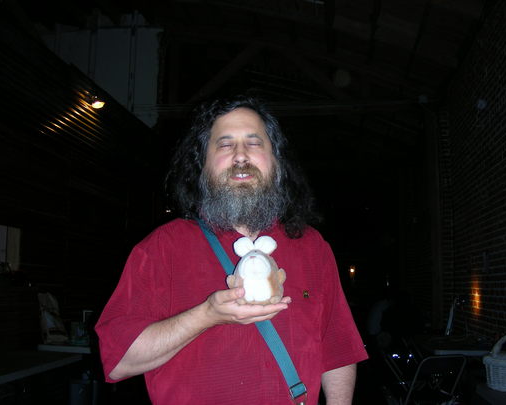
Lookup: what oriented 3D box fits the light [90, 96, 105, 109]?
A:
[{"bbox_3d":[-1.670,-1.075,6.370,0.145,0.135,0.155,3,-8,-27],"label":"light"}]

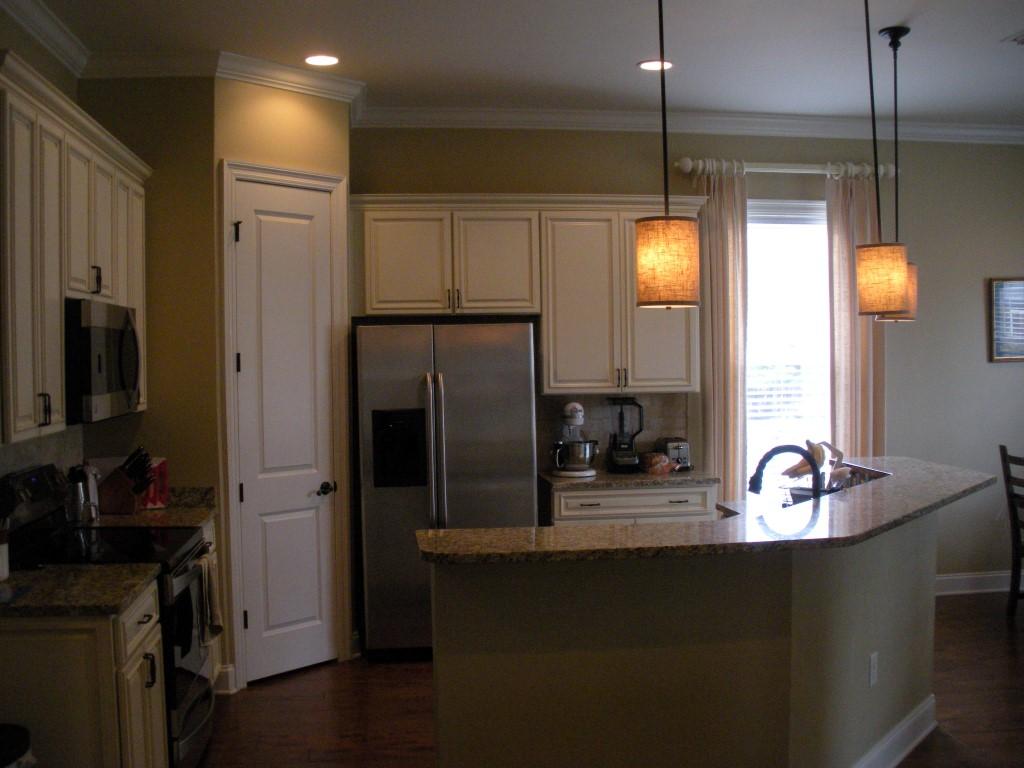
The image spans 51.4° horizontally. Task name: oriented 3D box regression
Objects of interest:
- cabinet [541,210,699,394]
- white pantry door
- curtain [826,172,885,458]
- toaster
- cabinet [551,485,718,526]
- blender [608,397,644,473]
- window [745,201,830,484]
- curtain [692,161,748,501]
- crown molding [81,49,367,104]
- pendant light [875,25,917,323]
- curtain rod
[{"bbox_3d":[0.597,-0.468,6.214,0.915,1.040,0.340,-1,2,-7],"label":"cabinet"},{"bbox_3d":[-1.128,0.230,5.372,0.045,2.440,0.590,1,2,40],"label":"white pantry door"},{"bbox_3d":[2.064,0.064,6.378,0.370,2.630,0.110,-1,2,-7],"label":"curtain"},{"bbox_3d":[0.942,0.408,6.203,0.150,0.180,0.260,-1,2,-3],"label":"toaster"},{"bbox_3d":[0.627,0.982,6.006,0.900,0.880,0.610,-1,2,-7],"label":"cabinet"},{"bbox_3d":[0.645,0.294,6.111,0.200,0.425,0.200,-1,2,-4],"label":"blender"},{"bbox_3d":[1.648,-0.152,6.410,0.720,1.880,0.100,-1,2,-7],"label":"window"},{"bbox_3d":[1.261,0.045,6.394,0.350,2.690,0.130,-1,2,-7],"label":"curtain"},{"bbox_3d":[-1.336,-1.482,5.135,1.490,0.120,0.429,-2,2,-28],"label":"crown molding"},{"bbox_3d":[1.693,-0.923,4.692,0.190,1.284,0.190,-1,2,-7],"label":"pendant light"},{"bbox_3d":[1.670,-1.302,6.416,1.420,0.090,0.100,-1,2,-7],"label":"curtain rod"}]

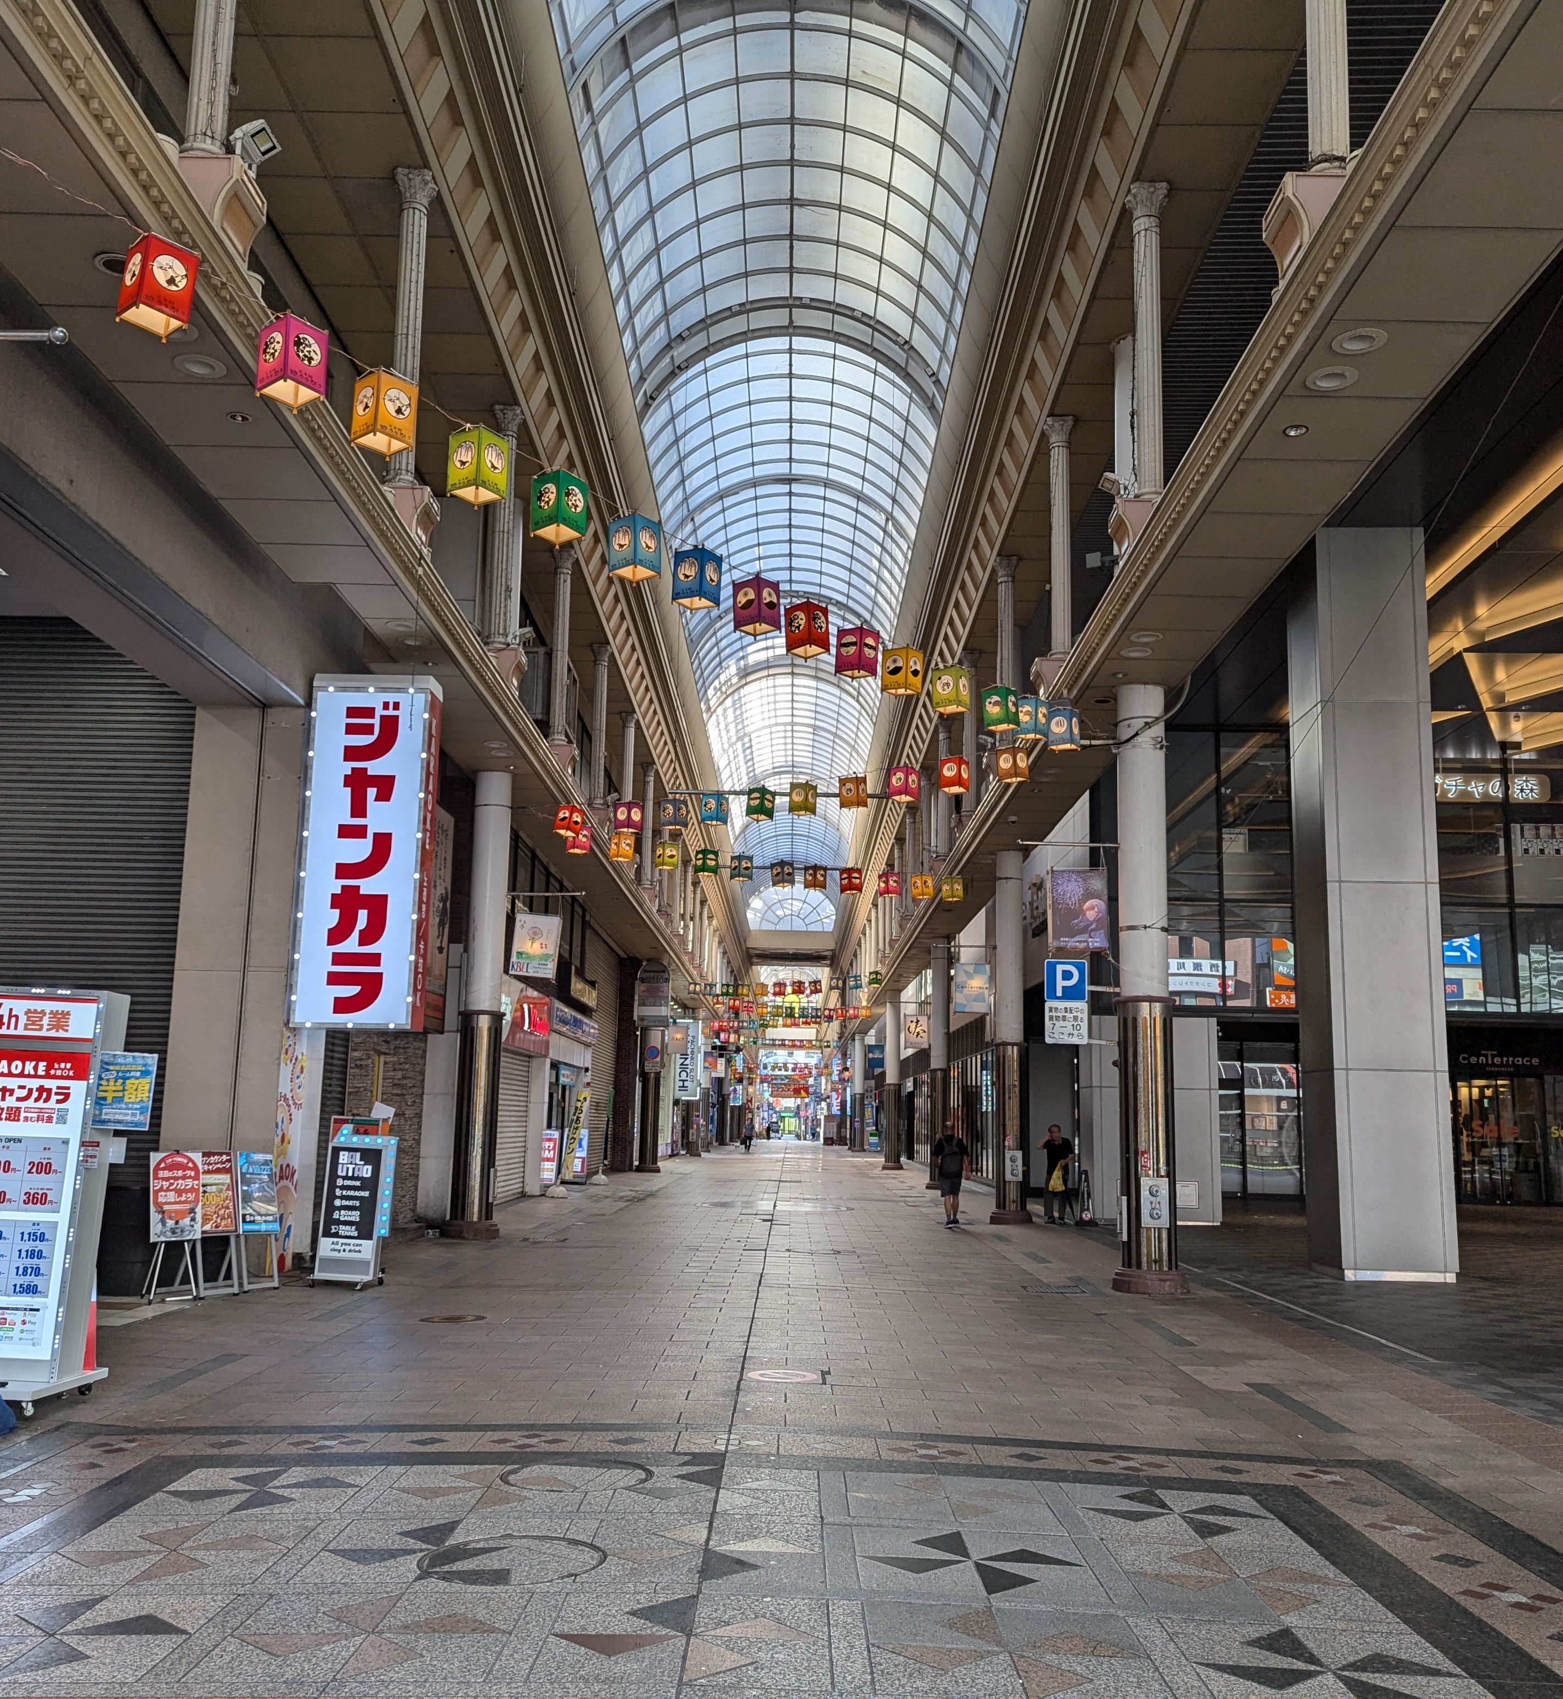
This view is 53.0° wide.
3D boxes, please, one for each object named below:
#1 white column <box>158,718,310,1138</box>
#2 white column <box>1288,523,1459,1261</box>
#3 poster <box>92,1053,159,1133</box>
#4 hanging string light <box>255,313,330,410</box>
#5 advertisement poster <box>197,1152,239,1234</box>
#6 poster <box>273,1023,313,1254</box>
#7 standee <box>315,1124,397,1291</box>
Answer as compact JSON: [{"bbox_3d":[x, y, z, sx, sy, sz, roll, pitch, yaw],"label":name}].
[{"bbox_3d":[-5.787,1.481,17.044,1.230,5.975,1.100,1,-10,1],"label":"white column"},{"bbox_3d":[7.216,0.610,19.373,1.310,9.095,1.280,1,-10,1],"label":"white column"},{"bbox_3d":[-3.696,1.365,8.835,0.300,0.425,0.020,7,-11,-29],"label":"poster"},{"bbox_3d":[-2.640,-2.625,8.470,0.255,0.385,0.255,-7,-13,37],"label":"hanging string light"},{"bbox_3d":[-5.285,3.217,14.623,0.040,0.771,0.540,-14,-16,23],"label":"advertisement poster"},{"bbox_3d":[-5.240,3.152,16.645,0.060,2.500,0.850,1,-10,1],"label":"poster"},{"bbox_3d":[-4.081,3.390,15.020,0.620,1.580,0.480,4,-10,-15],"label":"standee"}]

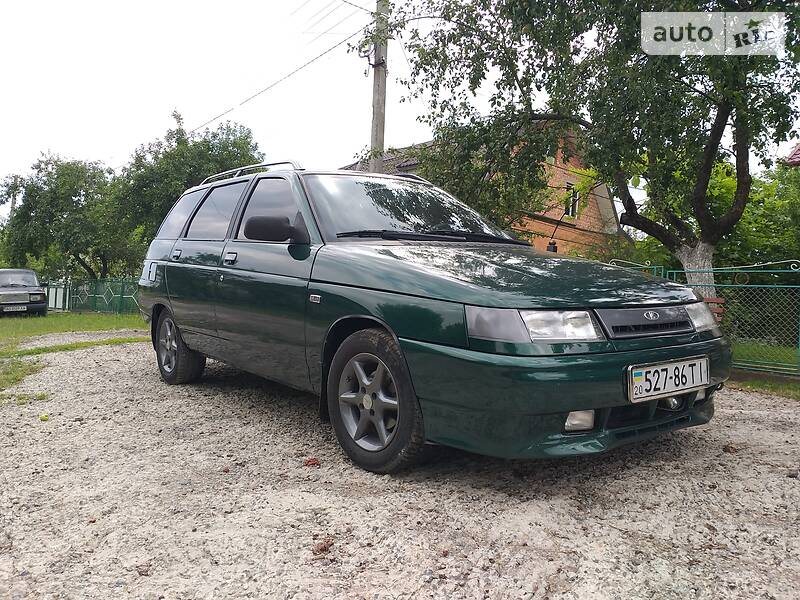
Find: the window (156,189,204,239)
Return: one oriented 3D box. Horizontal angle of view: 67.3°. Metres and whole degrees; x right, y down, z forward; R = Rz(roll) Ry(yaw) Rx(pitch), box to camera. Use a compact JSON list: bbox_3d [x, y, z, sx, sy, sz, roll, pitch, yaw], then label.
[{"bbox_3d":[-1.623,-0.604,4.383,0.070,0.340,0.880,20,-10,-36],"label":"window"}]

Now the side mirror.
[{"bbox_3d":[-0.571,-0.331,2.785,0.240,0.155,0.220,-1,2,-37],"label":"side mirror"}]

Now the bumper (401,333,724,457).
[{"bbox_3d":[0.805,0.306,2.359,1.640,0.370,0.560,-1,2,-37],"label":"bumper"}]

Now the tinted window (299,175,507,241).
[{"bbox_3d":[0.054,-0.505,3.321,1.360,0.120,0.790,-1,36,-37],"label":"tinted window"}]

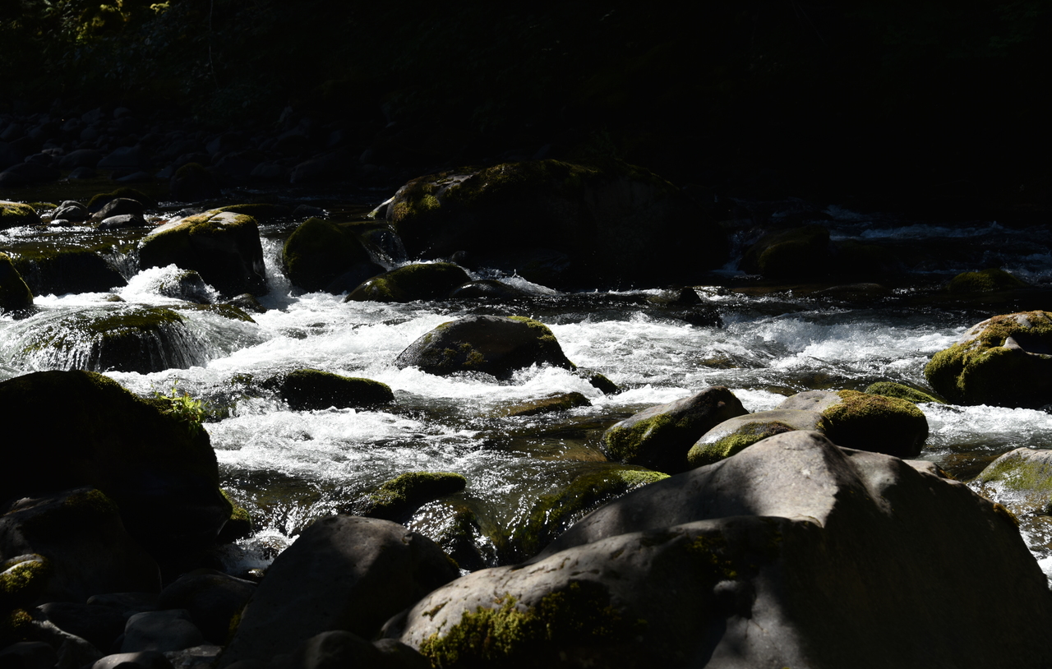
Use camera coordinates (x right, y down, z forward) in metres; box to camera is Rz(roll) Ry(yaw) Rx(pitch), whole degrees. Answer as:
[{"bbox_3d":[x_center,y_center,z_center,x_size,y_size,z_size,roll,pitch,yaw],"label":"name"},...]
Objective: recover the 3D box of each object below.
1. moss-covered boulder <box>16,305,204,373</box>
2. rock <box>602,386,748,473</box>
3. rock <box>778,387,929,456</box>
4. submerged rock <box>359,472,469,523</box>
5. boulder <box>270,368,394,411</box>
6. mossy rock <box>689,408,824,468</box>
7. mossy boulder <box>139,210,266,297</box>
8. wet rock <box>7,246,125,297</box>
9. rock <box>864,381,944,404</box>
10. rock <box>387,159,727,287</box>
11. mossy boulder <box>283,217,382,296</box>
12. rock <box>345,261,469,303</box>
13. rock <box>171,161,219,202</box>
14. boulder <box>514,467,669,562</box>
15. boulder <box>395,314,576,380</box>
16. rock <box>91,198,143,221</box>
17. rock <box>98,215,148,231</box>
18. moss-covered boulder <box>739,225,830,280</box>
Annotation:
[{"bbox_3d":[-2.408,0.026,16.600,1.086,0.388,0.869,0,8,0],"label":"moss-covered boulder"},{"bbox_3d":[0.724,0.465,13.900,0.710,0.402,0.568,0,8,0],"label":"rock"},{"bbox_3d":[1.627,0.437,14.300,0.755,0.337,0.566,0,8,0],"label":"rock"},{"bbox_3d":[-0.450,0.654,11.488,0.429,0.202,0.300,0,8,0],"label":"submerged rock"},{"bbox_3d":[-1.045,0.298,15.400,0.680,0.230,0.463,0,8,0],"label":"boulder"},{"bbox_3d":[1.016,0.471,12.577,0.613,0.294,0.460,0,8,0],"label":"mossy rock"},{"bbox_3d":[-2.281,-0.571,20.200,0.904,0.585,0.769,0,8,0],"label":"mossy boulder"},{"bbox_3d":[-3.032,-0.420,18.888,0.780,0.340,0.550,0,8,0],"label":"wet rock"},{"bbox_3d":[2.057,0.320,15.600,0.461,0.138,0.345,0,8,0],"label":"rock"},{"bbox_3d":[0.213,-0.771,19.828,2.356,0.891,1.450,0,8,0],"label":"rock"},{"bbox_3d":[-1.294,-0.522,19.063,0.667,0.526,0.550,0,8,0],"label":"mossy boulder"},{"bbox_3d":[-0.768,-0.338,18.525,0.797,0.267,0.500,0,8,0],"label":"rock"},{"bbox_3d":[-2.589,-1.190,22.359,0.385,0.329,0.360,0,8,0],"label":"rock"},{"bbox_3d":[0.280,0.790,12.600,0.721,0.363,0.613,0,8,0],"label":"boulder"},{"bbox_3d":[-0.247,0.070,16.700,1.054,0.374,0.759,0,8,0],"label":"boulder"},{"bbox_3d":[-2.955,-0.908,20.743,0.369,0.170,0.270,0,8,0],"label":"rock"},{"bbox_3d":[-3.096,-0.862,22.000,0.391,0.133,0.293,0,8,0],"label":"rock"},{"bbox_3d":[1.793,-0.567,19.871,0.639,0.384,0.500,0,8,0],"label":"moss-covered boulder"}]

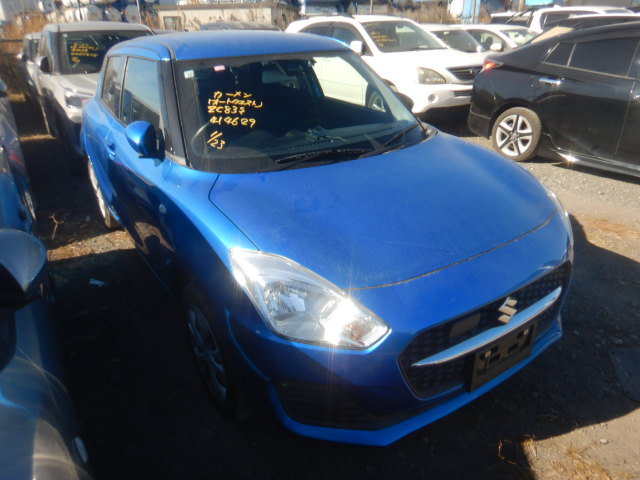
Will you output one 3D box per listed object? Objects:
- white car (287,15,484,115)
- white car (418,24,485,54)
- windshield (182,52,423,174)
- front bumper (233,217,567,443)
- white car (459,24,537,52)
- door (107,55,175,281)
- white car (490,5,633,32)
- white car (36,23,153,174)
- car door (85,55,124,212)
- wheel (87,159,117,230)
[{"bbox_3d":[1.114,-3.384,8.546,1.845,1.690,4.740,-15,29,-28],"label":"white car"},{"bbox_3d":[2.682,-4.253,10.512,1.750,1.520,4.400,-16,29,-28],"label":"white car"},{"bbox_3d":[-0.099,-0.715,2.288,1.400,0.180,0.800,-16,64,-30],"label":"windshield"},{"bbox_3d":[0.489,0.313,1.799,1.690,0.630,0.600,-16,30,-30],"label":"front bumper"},{"bbox_3d":[4.870,-4.961,11.929,1.730,1.500,4.200,-16,29,-28],"label":"white car"},{"bbox_3d":[-0.899,-0.380,2.347,0.260,1.130,1.110,-16,30,-30],"label":"door"},{"bbox_3d":[7.971,-5.726,12.997,1.820,1.860,4.600,-16,29,-28],"label":"white car"},{"bbox_3d":[-3.031,-2.316,6.576,1.695,1.620,3.995,-16,30,-28],"label":"white car"},{"bbox_3d":[-1.444,-0.733,3.081,0.260,1.110,0.920,-16,30,-30],"label":"car door"},{"bbox_3d":[-1.770,-0.410,3.712,0.190,0.610,0.610,-16,30,-30],"label":"wheel"}]

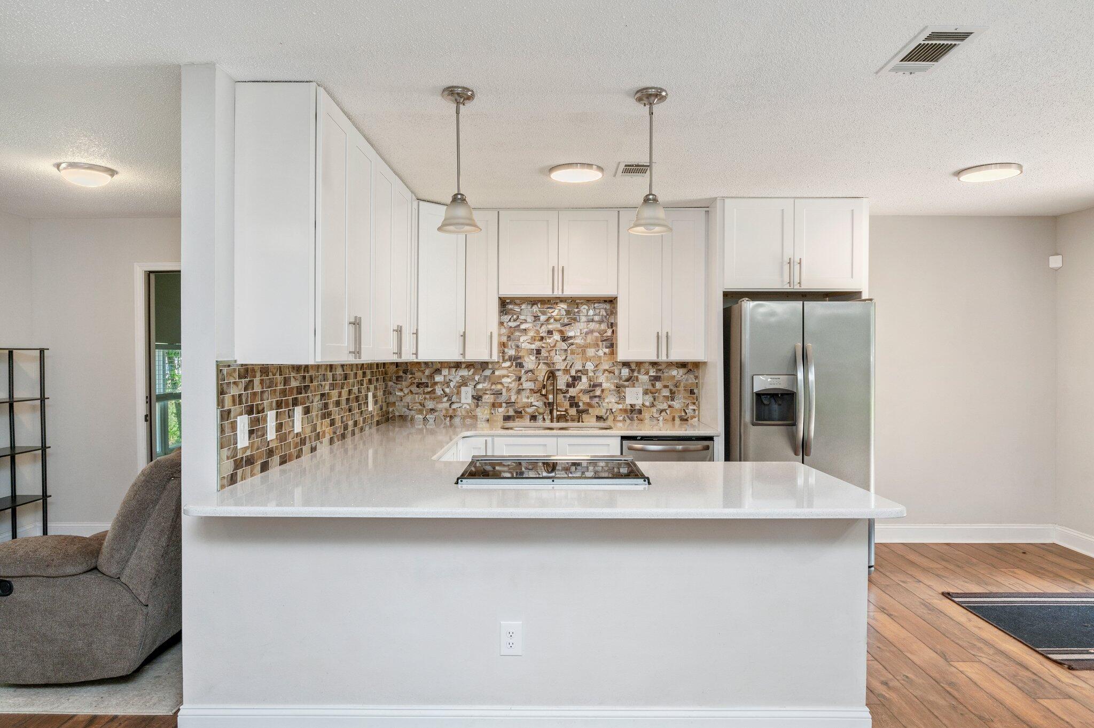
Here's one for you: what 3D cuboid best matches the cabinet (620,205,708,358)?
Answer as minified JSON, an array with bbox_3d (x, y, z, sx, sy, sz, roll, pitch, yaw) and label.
[{"bbox_3d":[0.805,-0.548,4.593,0.620,1.062,0.360,0,1,0],"label":"cabinet"}]

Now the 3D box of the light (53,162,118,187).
[{"bbox_3d":[-2.539,-1.038,3.519,0.288,0.068,0.288,0,1,0],"label":"light"}]

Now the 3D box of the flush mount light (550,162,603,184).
[{"bbox_3d":[0.163,-1.053,3.542,0.308,0.036,0.308,0,1,0],"label":"flush mount light"}]

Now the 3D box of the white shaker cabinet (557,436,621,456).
[{"bbox_3d":[0.277,0.900,4.503,0.419,0.846,0.619,0,1,0],"label":"white shaker cabinet"}]

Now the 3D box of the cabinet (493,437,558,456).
[{"bbox_3d":[-0.142,0.916,4.503,0.424,0.880,0.600,0,1,0],"label":"cabinet"}]

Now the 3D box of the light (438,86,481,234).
[{"bbox_3d":[-0.344,-0.791,2.498,0.172,0.534,0.172,0,1,0],"label":"light"}]

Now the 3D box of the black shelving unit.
[{"bbox_3d":[-3.685,0.627,4.269,0.290,1.455,0.590,0,1,0],"label":"black shelving unit"}]

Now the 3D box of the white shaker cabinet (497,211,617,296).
[{"bbox_3d":[0.082,-0.783,4.635,0.838,0.610,0.324,0,1,0],"label":"white shaker cabinet"}]

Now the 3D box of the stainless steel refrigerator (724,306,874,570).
[{"bbox_3d":[1.629,0.473,4.348,0.838,1.765,0.830,0,1,0],"label":"stainless steel refrigerator"}]

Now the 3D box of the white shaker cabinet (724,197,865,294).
[{"bbox_3d":[1.613,-0.778,4.477,0.964,0.615,0.629,0,1,0],"label":"white shaker cabinet"}]

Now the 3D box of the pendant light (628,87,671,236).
[{"bbox_3d":[0.409,-0.791,2.503,0.172,0.534,0.172,0,1,0],"label":"pendant light"}]

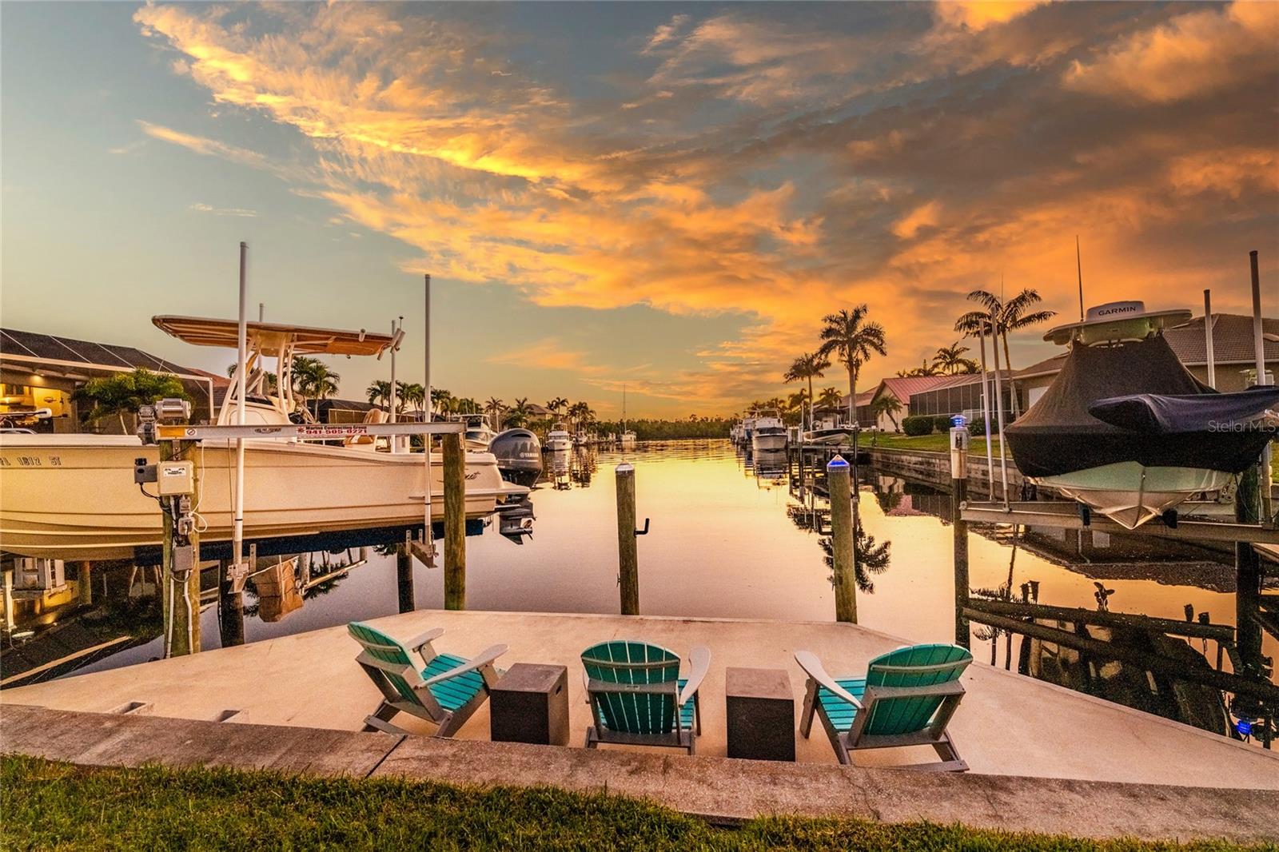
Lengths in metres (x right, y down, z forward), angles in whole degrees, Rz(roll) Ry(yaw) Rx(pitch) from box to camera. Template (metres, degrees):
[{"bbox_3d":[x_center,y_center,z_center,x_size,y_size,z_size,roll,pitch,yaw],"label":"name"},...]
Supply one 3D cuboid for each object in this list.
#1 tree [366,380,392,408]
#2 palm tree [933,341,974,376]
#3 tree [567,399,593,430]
[{"bbox_3d":[-22.346,-0.749,42.968,2.500,6.450,2.500,-1,-1,0],"label":"tree"},{"bbox_3d":[42.842,-5.463,68.000,5.000,12.292,5.000,-1,-1,0],"label":"palm tree"},{"bbox_3d":[-11.756,-1.406,100.000,5.000,7.632,5.000,-1,-1,0],"label":"tree"}]

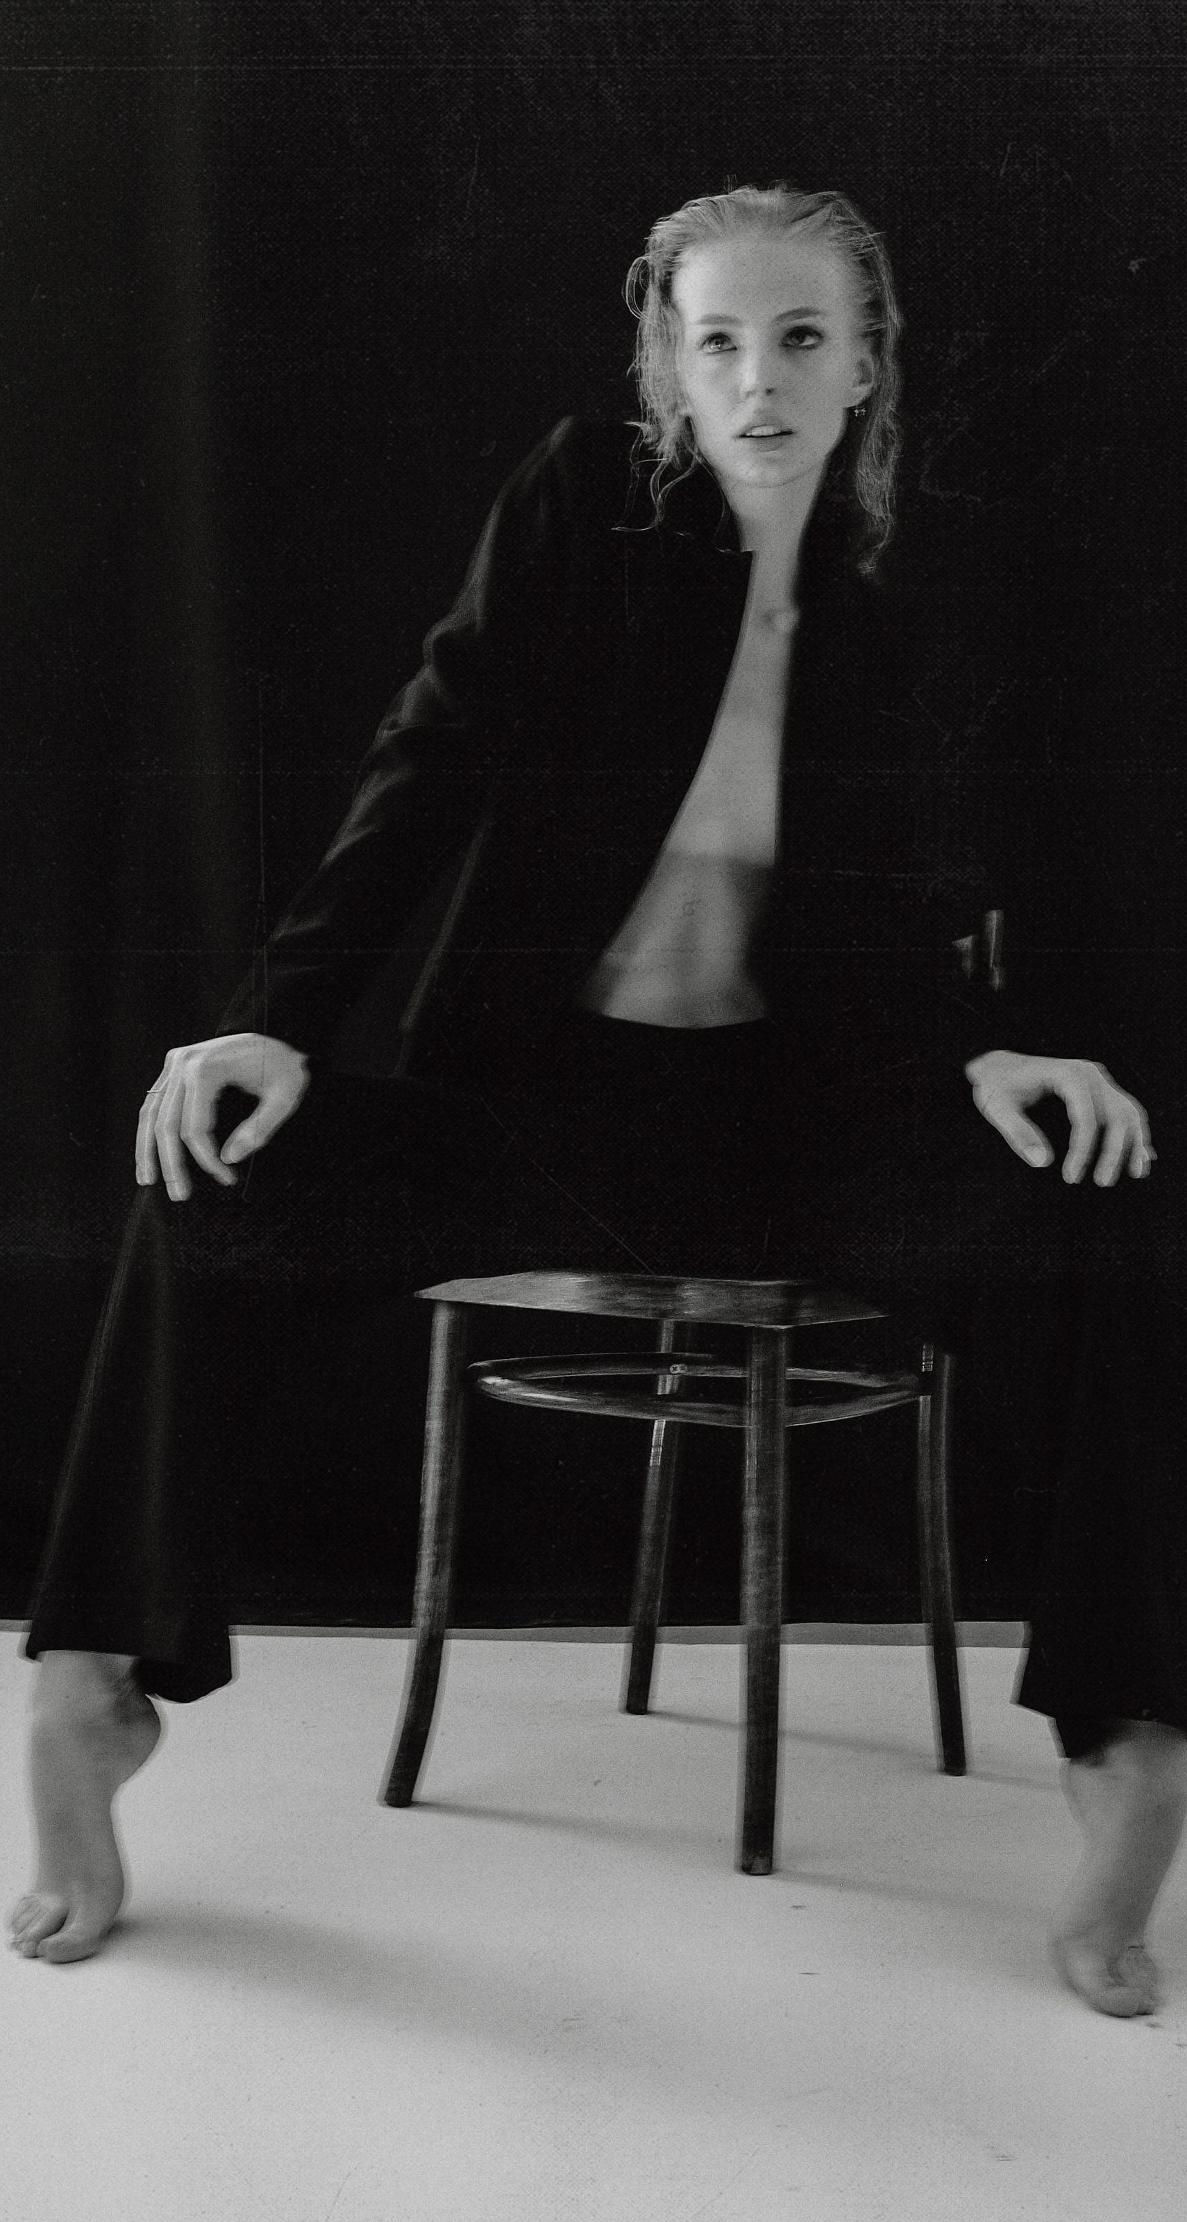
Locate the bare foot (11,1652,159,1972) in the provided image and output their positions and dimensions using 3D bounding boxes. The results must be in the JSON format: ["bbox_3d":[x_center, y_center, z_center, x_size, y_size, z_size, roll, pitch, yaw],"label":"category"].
[{"bbox_3d":[-0.388,0.518,1.517,0.090,0.225,0.160,-1,-3,28],"label":"bare foot"}]

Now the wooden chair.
[{"bbox_3d":[0.125,0.225,1.980,0.430,0.860,0.500,-1,-3,34],"label":"wooden chair"}]

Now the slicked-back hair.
[{"bbox_3d":[0.142,-0.565,1.583,0.205,0.280,0.200,0,-3,8],"label":"slicked-back hair"}]

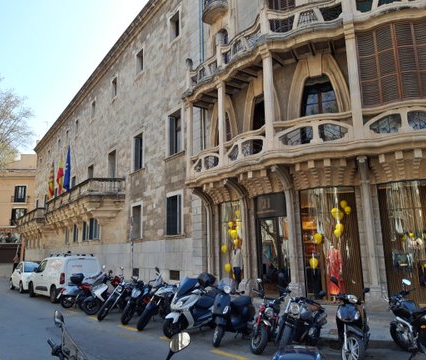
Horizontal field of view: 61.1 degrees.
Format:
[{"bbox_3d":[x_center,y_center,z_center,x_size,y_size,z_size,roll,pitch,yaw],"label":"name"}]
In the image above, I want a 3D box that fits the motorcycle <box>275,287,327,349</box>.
[{"bbox_3d":[1.772,2.857,7.556,0.760,1.120,2.000,-7,-12,30],"label":"motorcycle"}]

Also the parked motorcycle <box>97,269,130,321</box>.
[{"bbox_3d":[-2.897,3.519,11.164,0.820,1.300,2.120,-5,-12,17],"label":"parked motorcycle"}]

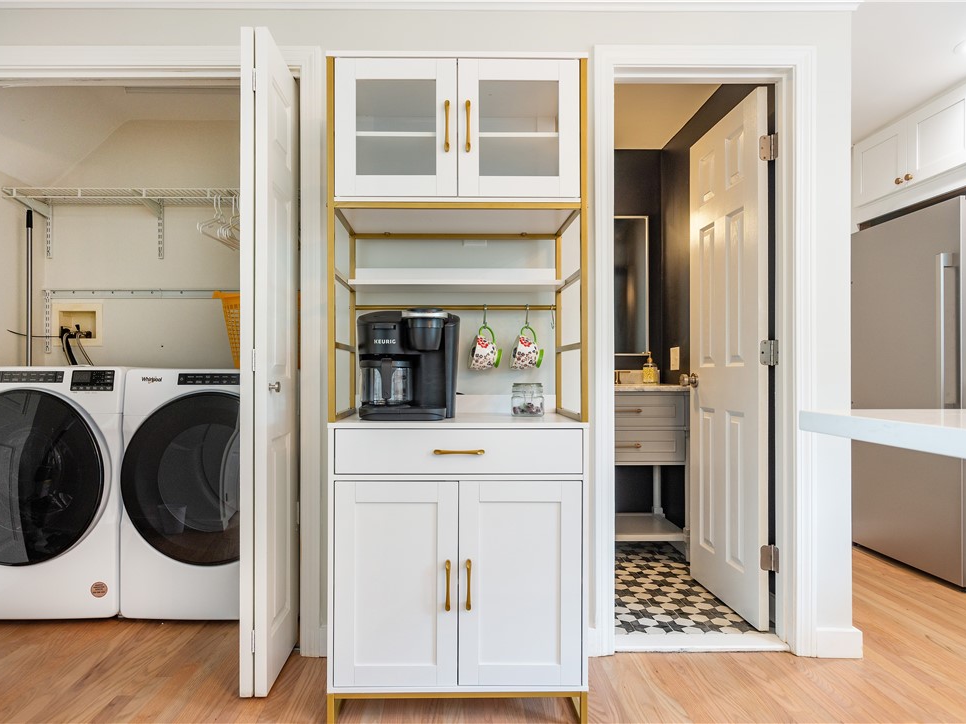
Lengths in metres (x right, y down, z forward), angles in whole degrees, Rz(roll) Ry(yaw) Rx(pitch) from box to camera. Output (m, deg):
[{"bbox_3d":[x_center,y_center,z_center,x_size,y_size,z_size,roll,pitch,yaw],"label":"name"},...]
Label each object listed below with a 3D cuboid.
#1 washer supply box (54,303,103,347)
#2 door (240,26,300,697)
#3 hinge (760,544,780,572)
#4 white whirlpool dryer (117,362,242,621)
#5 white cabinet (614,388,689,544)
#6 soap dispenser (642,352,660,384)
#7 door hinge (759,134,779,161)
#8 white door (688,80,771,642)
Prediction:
[{"bbox_3d":[-2.108,-0.190,3.170,0.260,0.222,0.090,0,-1,-2],"label":"washer supply box"},{"bbox_3d":[-0.698,0.003,1.993,0.082,2.007,0.370,0,-1,-3],"label":"door"},{"bbox_3d":[1.065,0.730,2.235,0.058,0.100,0.045,0,-1,-2],"label":"hinge"},{"bbox_3d":[-1.085,0.523,2.735,0.686,0.985,0.780,0,-1,-2],"label":"white whirlpool dryer"},{"bbox_3d":[0.680,0.577,3.325,0.760,0.900,0.540,0,-1,-2],"label":"white cabinet"},{"bbox_3d":[0.952,0.036,3.420,0.088,0.178,0.085,0,-1,-14],"label":"soap dispenser"},{"bbox_3d":[1.059,-0.794,2.235,0.058,0.097,0.045,0,-1,-2],"label":"door hinge"},{"bbox_3d":[1.026,-0.006,2.556,0.040,2.030,0.605,0,-1,-4],"label":"white door"}]

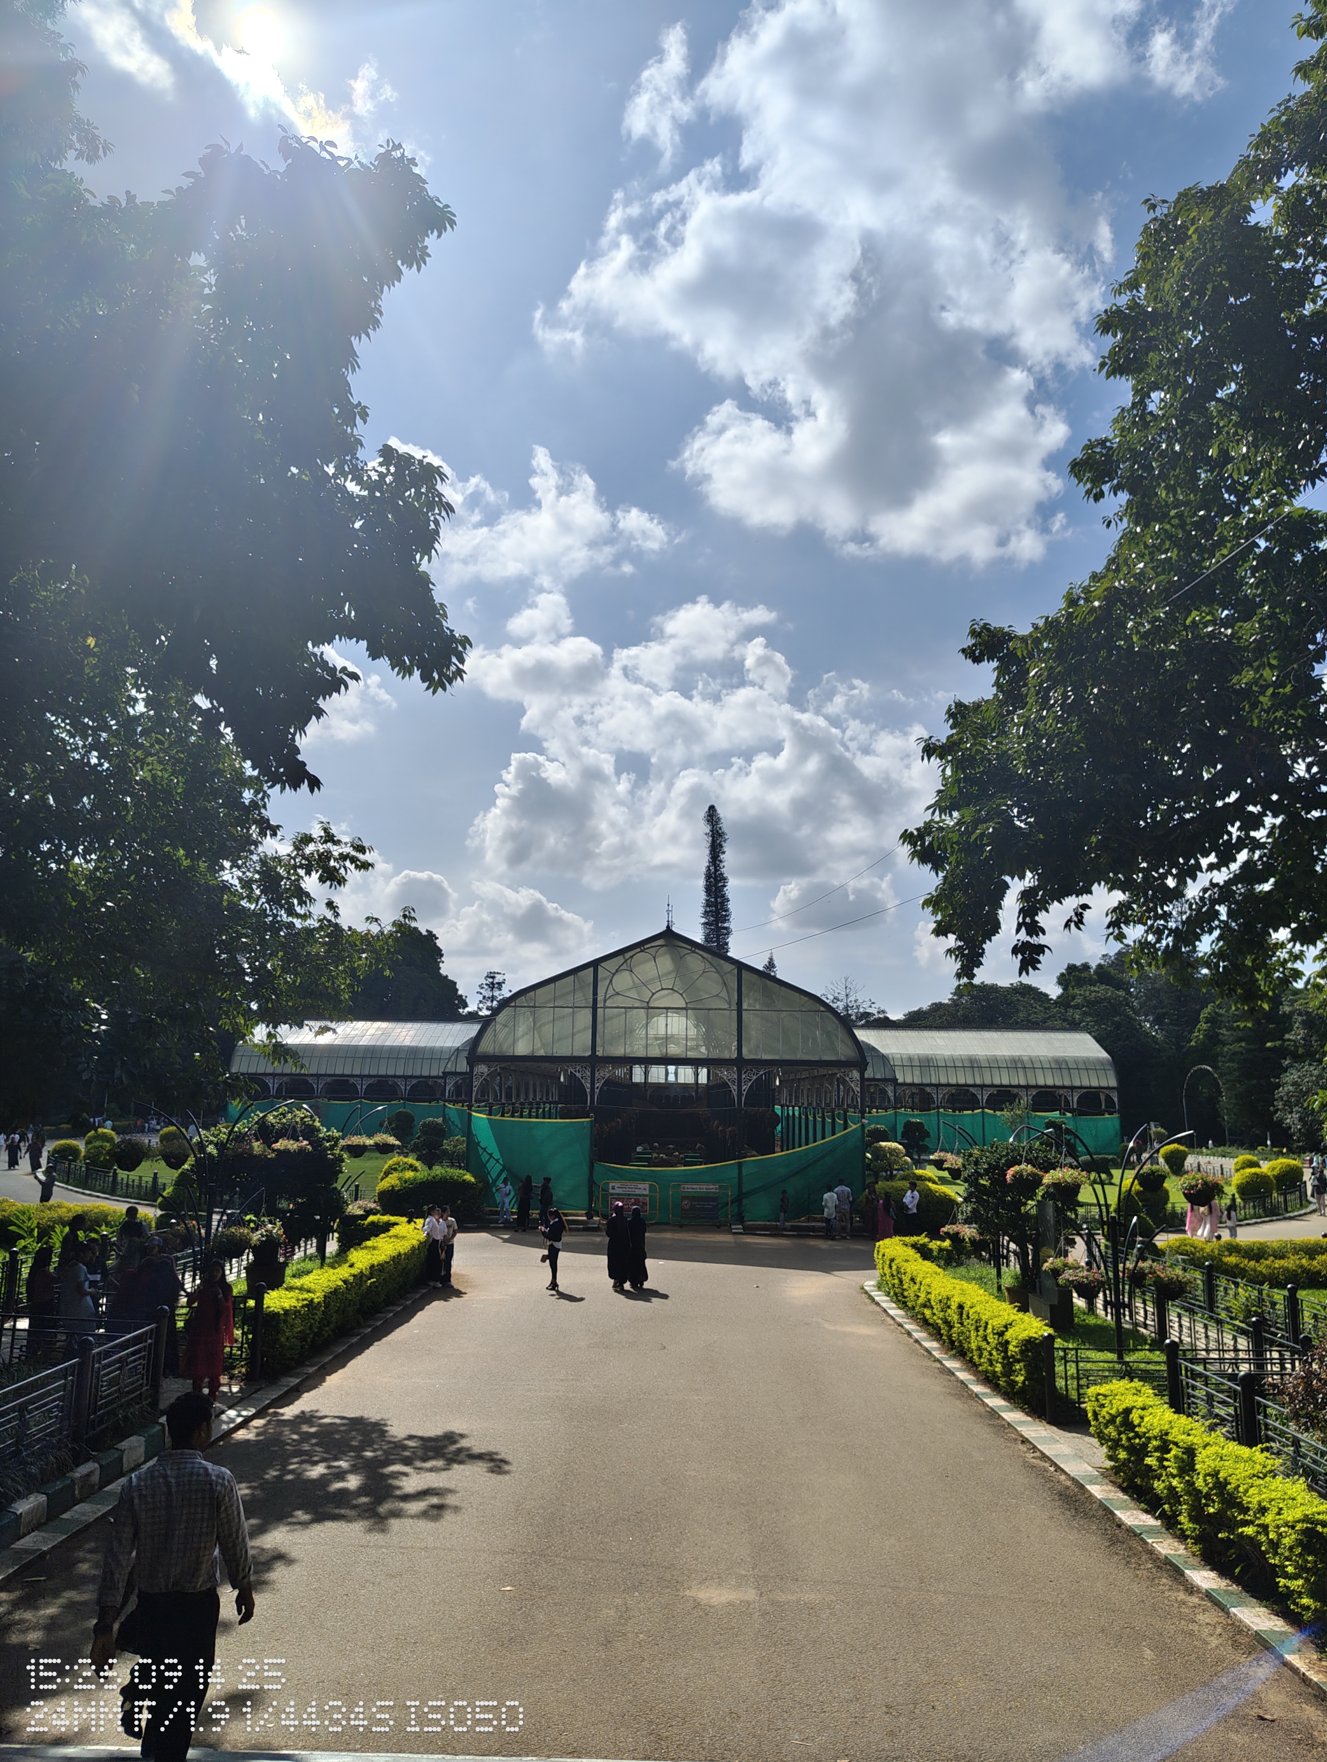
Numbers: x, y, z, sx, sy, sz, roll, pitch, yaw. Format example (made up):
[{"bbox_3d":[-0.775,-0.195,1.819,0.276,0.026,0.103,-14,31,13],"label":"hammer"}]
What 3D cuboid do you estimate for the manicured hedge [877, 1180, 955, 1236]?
[{"bbox_3d":[7.682,10.015,38.035,3.050,1.450,2.000,0,-10,4],"label":"manicured hedge"}]

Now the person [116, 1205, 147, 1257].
[{"bbox_3d":[-9.627,6.667,22.137,0.500,1.550,0.420,-4,-11,24],"label":"person"}]

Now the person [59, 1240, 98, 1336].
[{"bbox_3d":[-7.134,5.158,14.901,0.380,1.550,0.430,2,-11,-10],"label":"person"}]

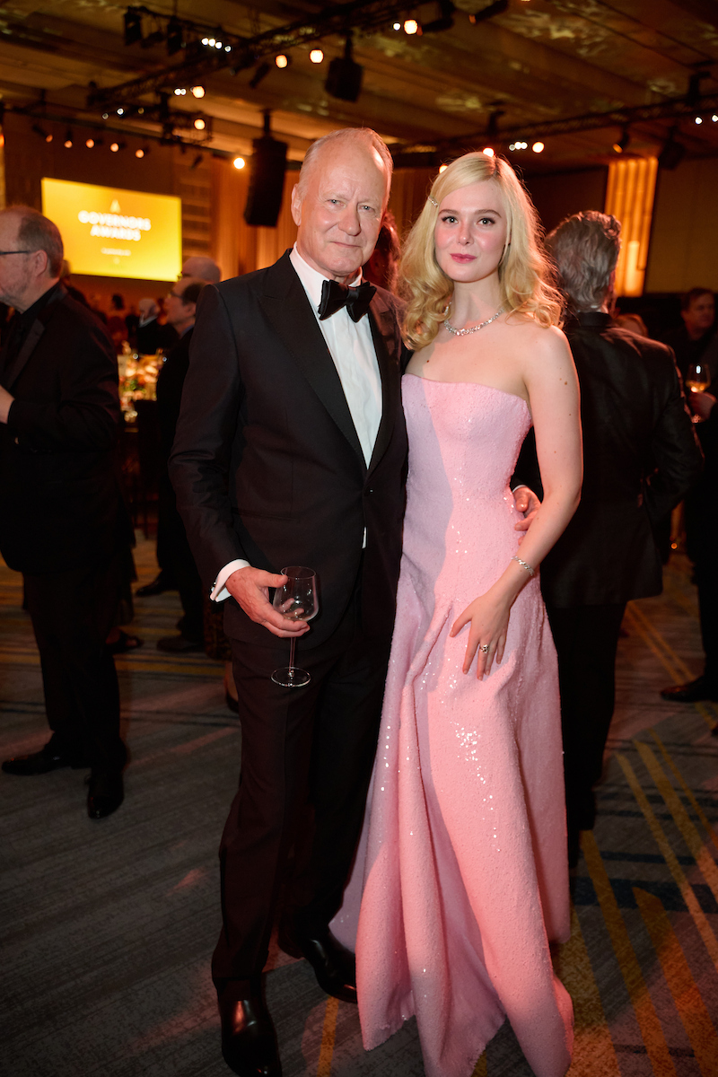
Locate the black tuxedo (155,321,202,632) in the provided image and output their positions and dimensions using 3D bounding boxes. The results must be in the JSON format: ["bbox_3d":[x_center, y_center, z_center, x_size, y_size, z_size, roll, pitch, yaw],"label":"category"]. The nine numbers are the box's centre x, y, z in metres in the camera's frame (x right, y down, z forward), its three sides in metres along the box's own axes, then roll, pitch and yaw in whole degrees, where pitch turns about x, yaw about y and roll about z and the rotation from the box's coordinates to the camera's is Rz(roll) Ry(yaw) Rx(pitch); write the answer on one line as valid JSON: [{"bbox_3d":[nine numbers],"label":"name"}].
[{"bbox_3d":[-0.782,-0.260,4.093,0.400,1.500,0.520,2,13,2],"label":"black tuxedo"}]

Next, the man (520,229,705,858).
[{"bbox_3d":[0.671,0.019,2.485,0.600,1.840,0.460,6,13,17],"label":"man"}]

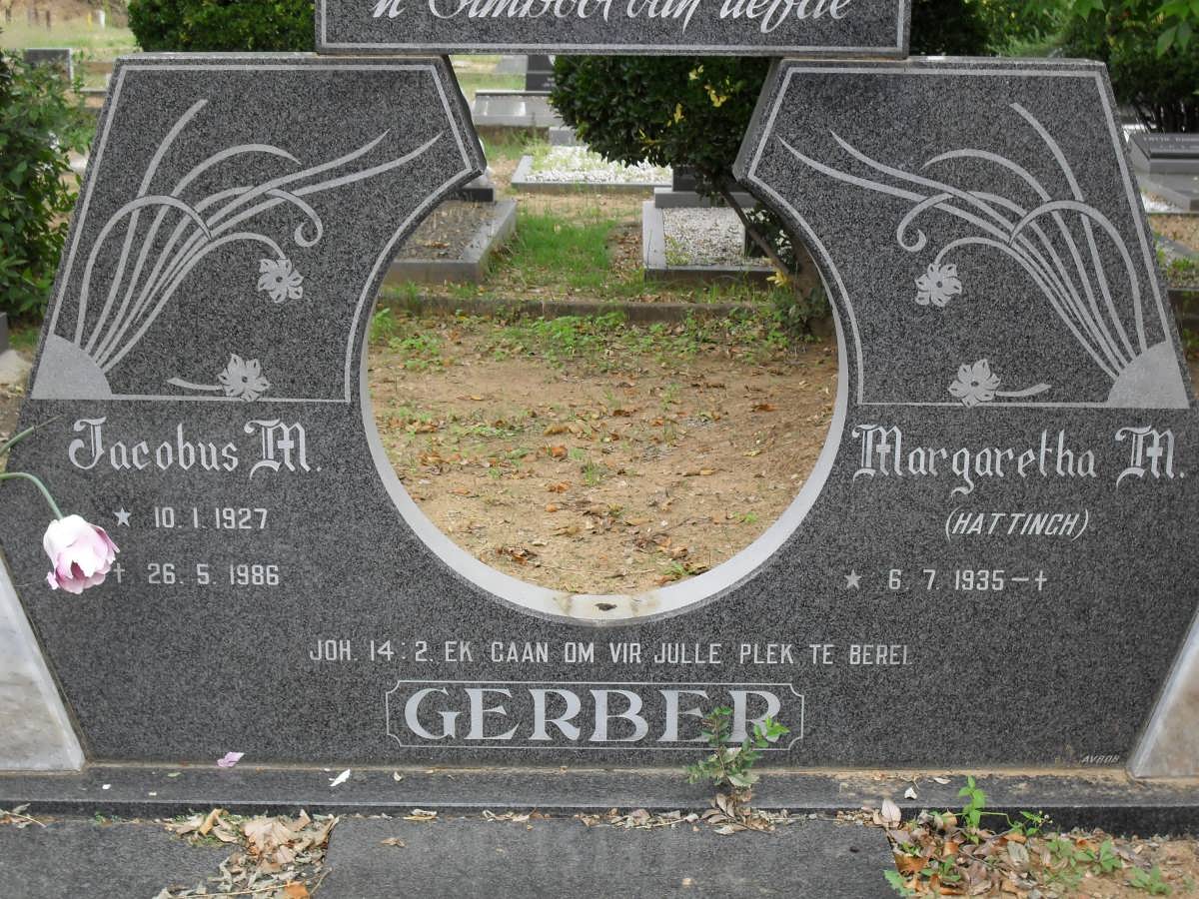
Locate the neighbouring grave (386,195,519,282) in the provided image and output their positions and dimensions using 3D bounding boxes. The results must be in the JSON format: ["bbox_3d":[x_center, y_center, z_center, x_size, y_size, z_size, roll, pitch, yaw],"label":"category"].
[{"bbox_3d":[-0.935,-0.978,9.090,0.920,0.098,2.080,1,14,1],"label":"neighbouring grave"}]

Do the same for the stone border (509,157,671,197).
[{"bbox_3d":[0.069,-1.668,11.746,1.050,0.072,2.100,1,14,1],"label":"stone border"}]

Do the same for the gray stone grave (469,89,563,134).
[{"bbox_3d":[-0.241,-2.531,14.864,1.400,0.220,2.150,1,14,1],"label":"gray stone grave"}]

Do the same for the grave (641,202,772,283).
[{"bbox_3d":[0.661,-0.941,8.964,0.920,0.088,2.100,1,14,1],"label":"grave"}]

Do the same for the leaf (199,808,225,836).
[{"bbox_3d":[-0.509,0.489,2.589,0.020,0.021,0.042,8,16,27],"label":"leaf"}]

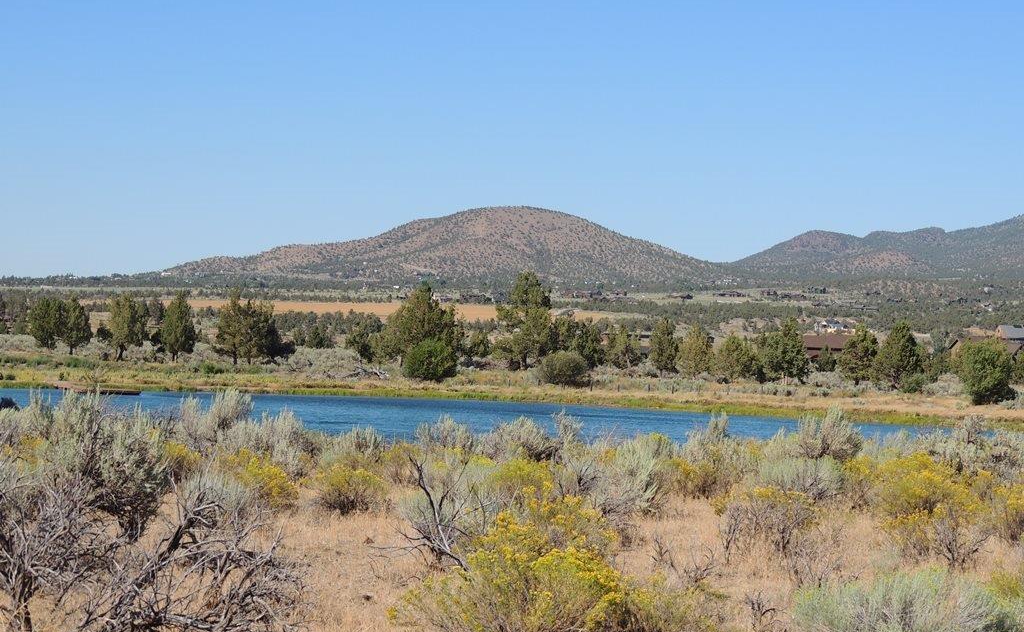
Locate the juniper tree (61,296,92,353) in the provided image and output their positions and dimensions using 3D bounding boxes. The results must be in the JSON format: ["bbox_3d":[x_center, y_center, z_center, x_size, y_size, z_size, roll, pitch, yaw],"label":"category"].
[{"bbox_3d":[-45.148,1.037,230.000,3.320,6.120,3.320,0,1,0],"label":"juniper tree"}]

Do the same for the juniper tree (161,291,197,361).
[{"bbox_3d":[-32.619,0.978,217.000,3.520,6.940,3.520,0,1,0],"label":"juniper tree"}]

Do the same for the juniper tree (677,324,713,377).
[{"bbox_3d":[15.837,3.029,192.000,3.200,4.590,3.200,0,1,0],"label":"juniper tree"}]

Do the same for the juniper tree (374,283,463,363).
[{"bbox_3d":[-8.639,0.832,205.000,8.130,7.850,8.130,0,1,0],"label":"juniper tree"}]

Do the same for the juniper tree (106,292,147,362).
[{"bbox_3d":[-38.053,1.036,219.000,3.950,6.710,3.950,0,1,0],"label":"juniper tree"}]

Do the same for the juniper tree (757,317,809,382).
[{"bbox_3d":[22.556,2.793,185.000,4.340,5.500,4.340,0,1,0],"label":"juniper tree"}]

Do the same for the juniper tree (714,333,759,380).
[{"bbox_3d":[19.024,3.432,188.000,3.730,4.070,3.730,0,1,0],"label":"juniper tree"}]

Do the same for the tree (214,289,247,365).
[{"bbox_3d":[-26.851,1.003,212.000,3.340,7.260,3.340,0,1,0],"label":"tree"}]

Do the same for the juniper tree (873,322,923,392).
[{"bbox_3d":[30.487,3.076,175.000,3.790,5.440,3.790,0,1,0],"label":"juniper tree"}]

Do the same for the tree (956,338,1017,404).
[{"bbox_3d":[34.256,3.966,160.000,4.250,4.830,4.250,0,1,0],"label":"tree"}]

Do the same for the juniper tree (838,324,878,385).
[{"bbox_3d":[28.112,3.124,180.000,3.250,4.870,3.250,0,1,0],"label":"juniper tree"}]

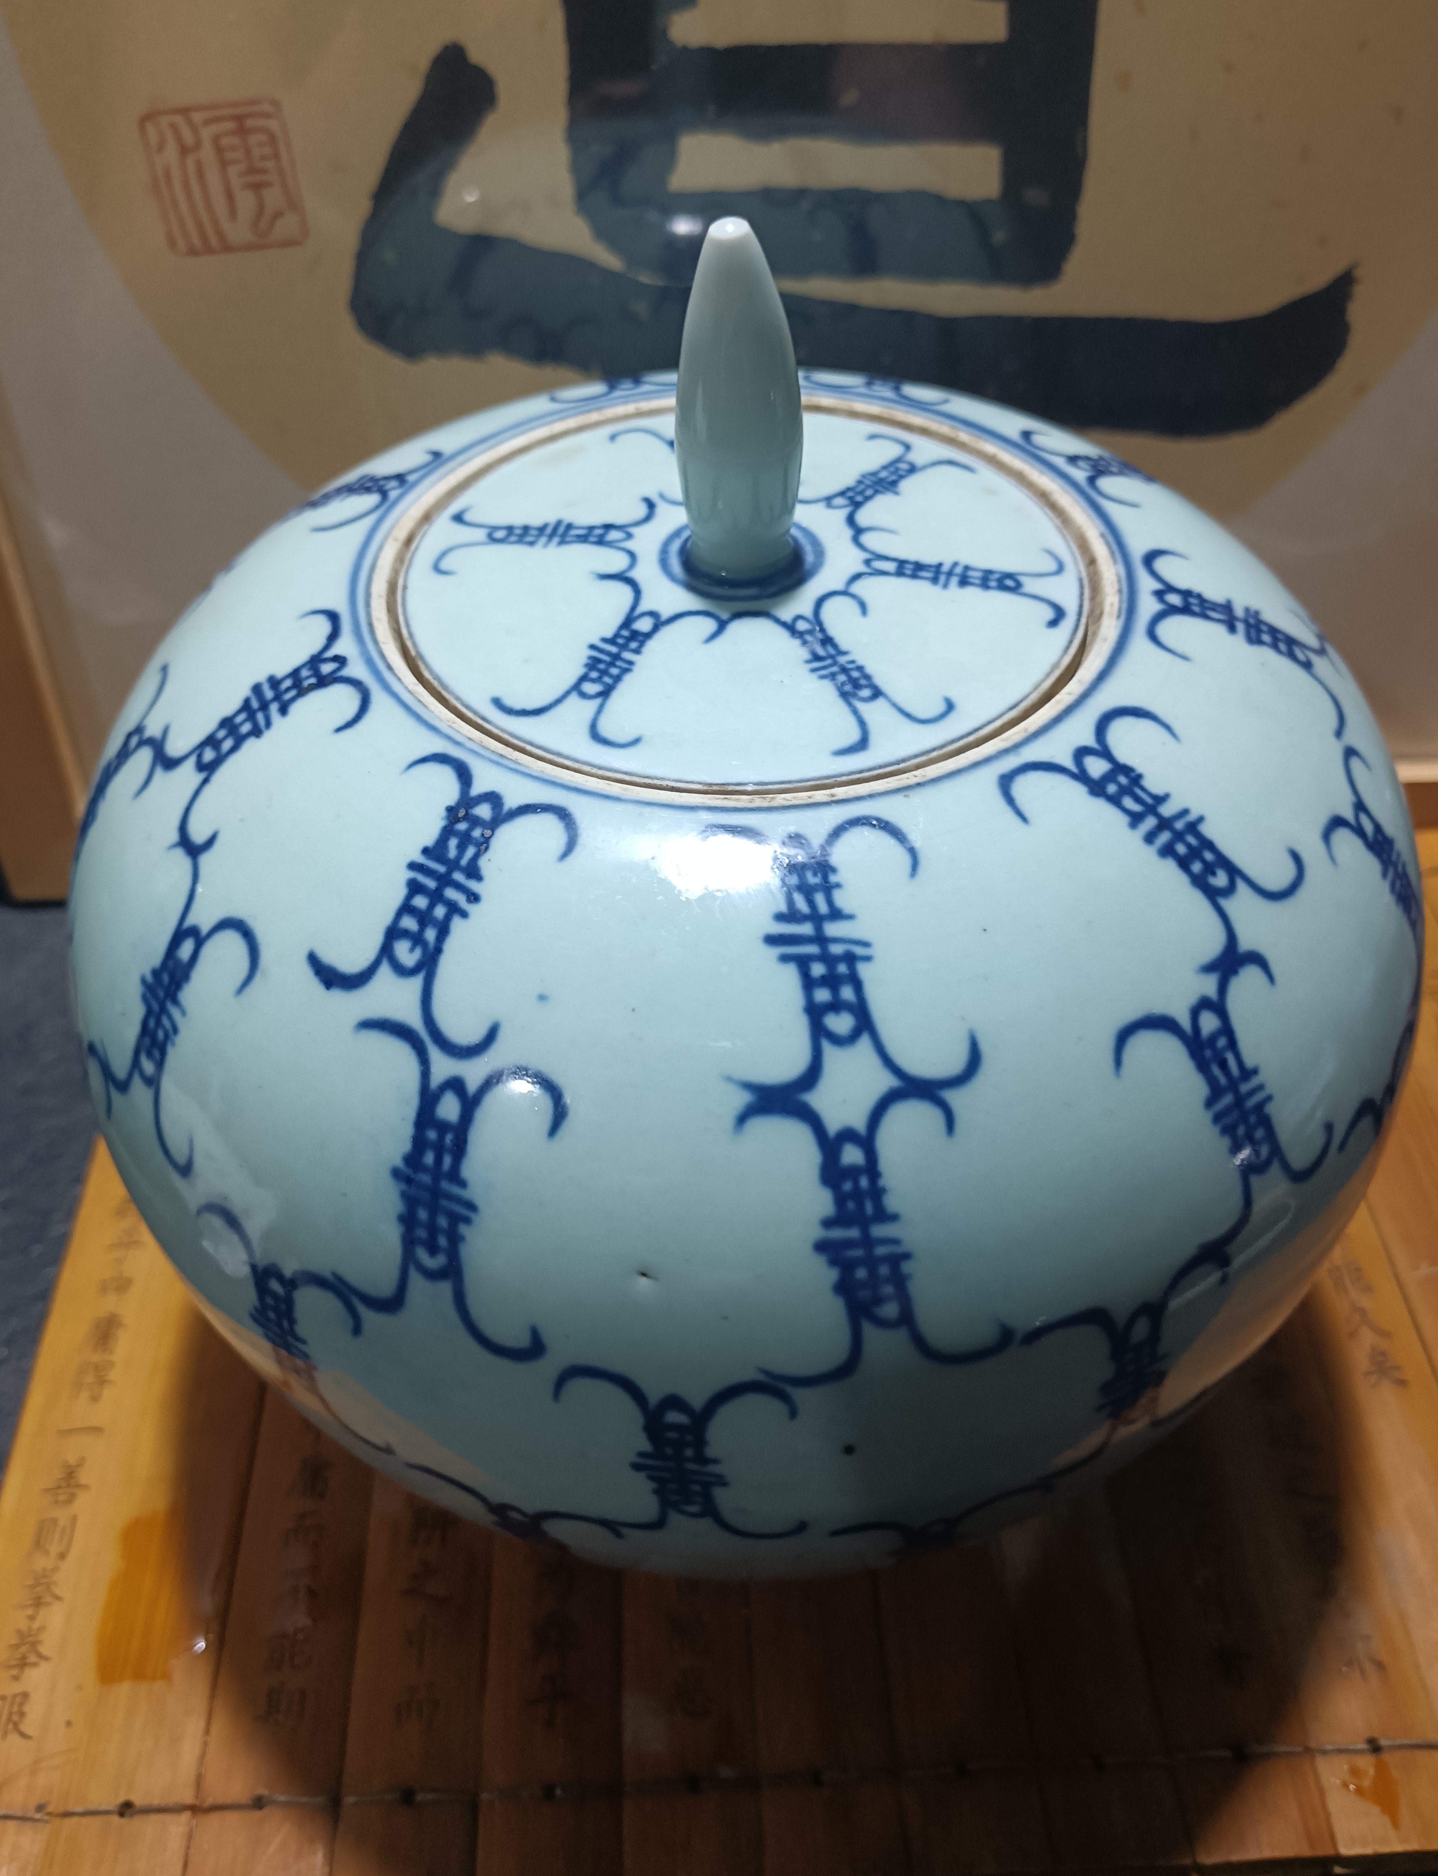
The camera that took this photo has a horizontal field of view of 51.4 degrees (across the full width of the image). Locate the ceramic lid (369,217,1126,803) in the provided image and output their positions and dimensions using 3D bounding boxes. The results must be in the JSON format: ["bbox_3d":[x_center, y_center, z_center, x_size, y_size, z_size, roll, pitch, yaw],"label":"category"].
[{"bbox_3d":[0.003,-0.076,0.222,0.116,0.058,0.116,0,46,0],"label":"ceramic lid"}]

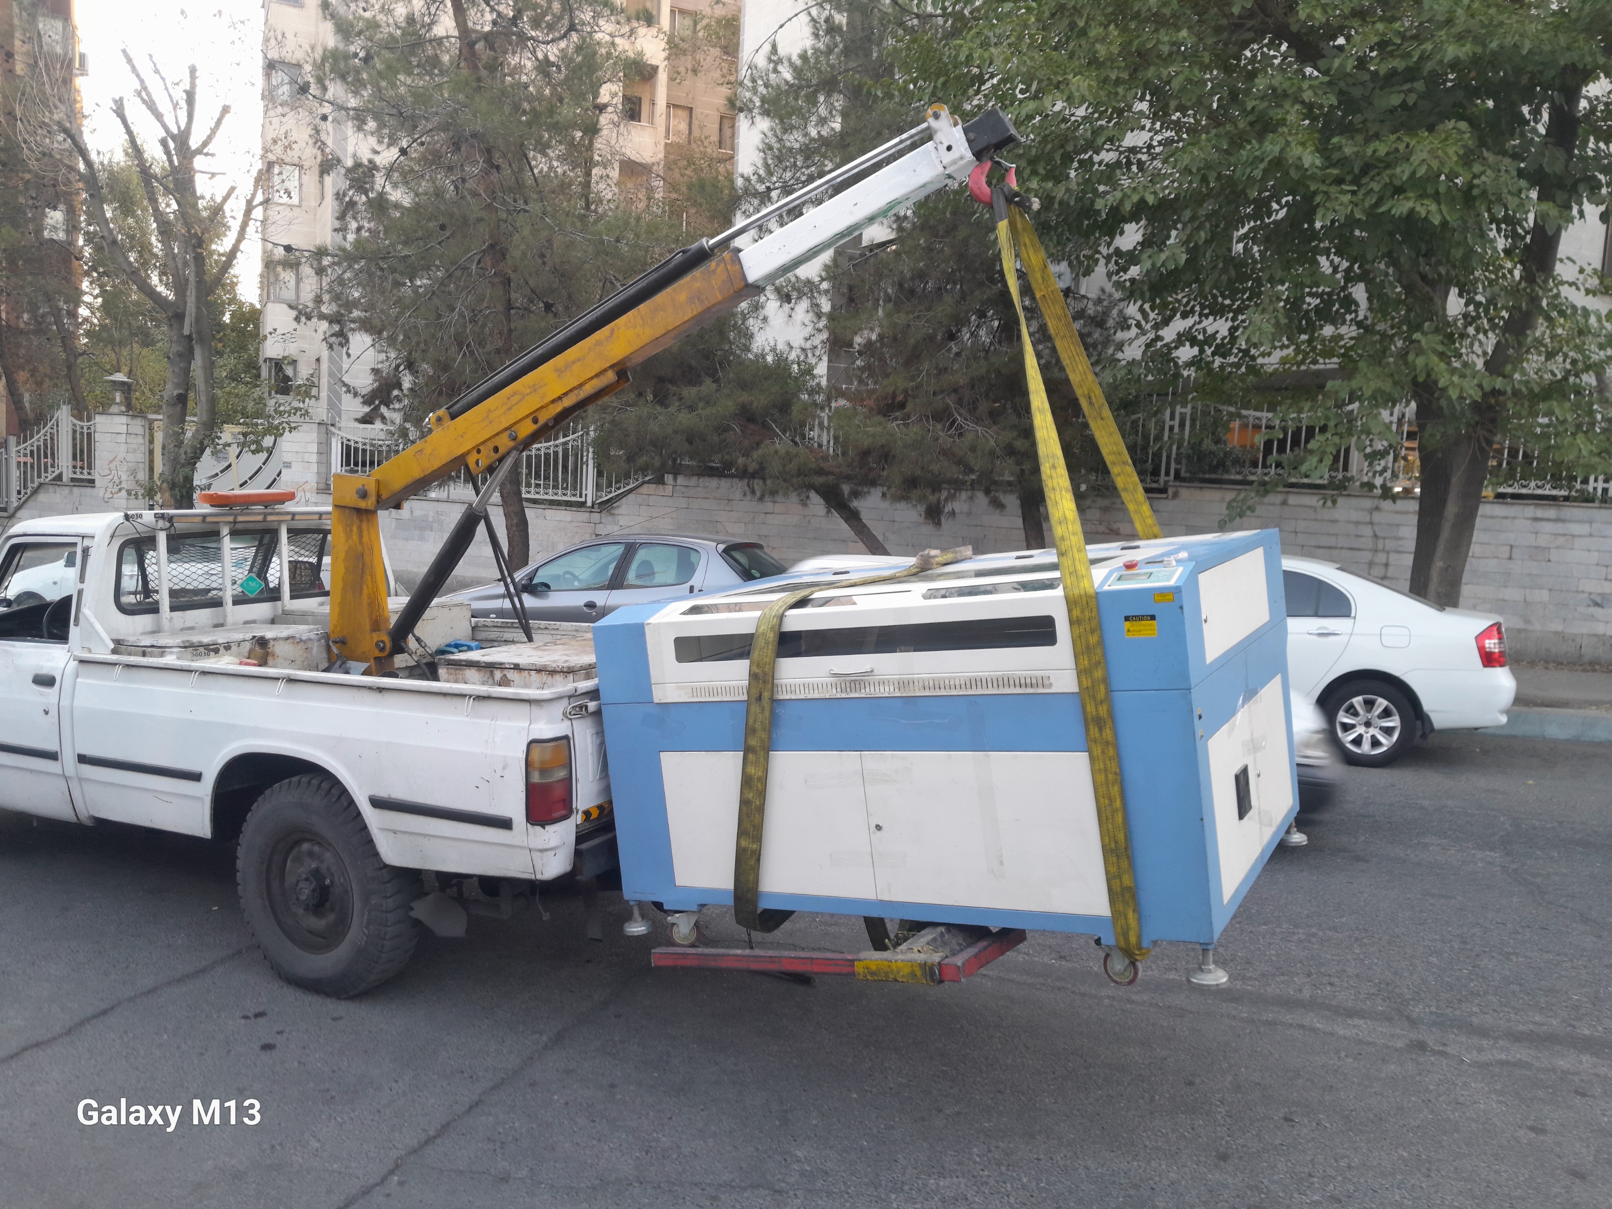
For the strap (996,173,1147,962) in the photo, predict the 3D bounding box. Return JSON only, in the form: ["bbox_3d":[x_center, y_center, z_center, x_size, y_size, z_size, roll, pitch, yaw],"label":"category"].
[{"bbox_3d":[0.876,-0.197,3.709,0.811,2.009,1.268,6,7,30],"label":"strap"}]

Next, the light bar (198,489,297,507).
[{"bbox_3d":[-2.408,-0.459,5.420,0.190,0.075,0.360,2,6,30],"label":"light bar"}]

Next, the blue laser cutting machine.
[{"bbox_3d":[0.470,0.341,3.942,1.780,0.908,1.250,-4,5,31],"label":"blue laser cutting machine"}]

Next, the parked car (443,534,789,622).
[{"bbox_3d":[-1.815,0.043,11.960,3.840,1.430,1.655,2,5,14],"label":"parked car"}]

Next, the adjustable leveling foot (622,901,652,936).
[{"bbox_3d":[-0.526,0.976,3.904,0.085,0.100,0.085,-6,4,0],"label":"adjustable leveling foot"}]

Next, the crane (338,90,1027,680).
[{"bbox_3d":[-0.716,-0.571,4.659,3.208,2.142,0.380,4,6,33],"label":"crane"}]

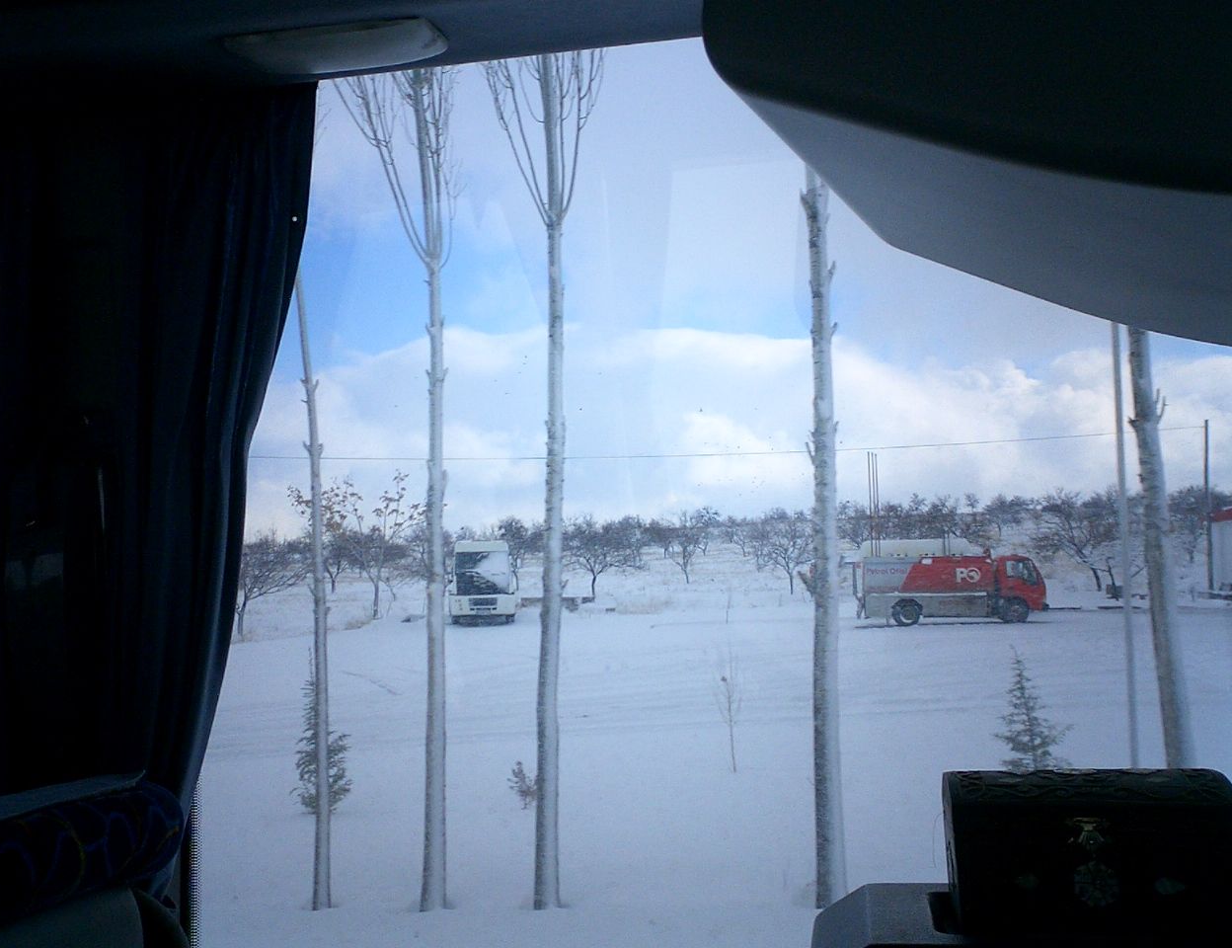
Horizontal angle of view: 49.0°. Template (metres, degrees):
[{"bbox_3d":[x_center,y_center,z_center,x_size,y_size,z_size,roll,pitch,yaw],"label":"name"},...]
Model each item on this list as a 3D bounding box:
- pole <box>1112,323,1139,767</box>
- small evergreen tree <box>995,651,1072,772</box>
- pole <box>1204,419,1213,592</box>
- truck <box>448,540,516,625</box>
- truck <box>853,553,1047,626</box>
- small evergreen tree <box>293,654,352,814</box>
[{"bbox_3d":[5.342,0.089,14.184,0.090,6.700,0.090,-1,-3,0],"label":"pole"},{"bbox_3d":[4.807,2.811,15.542,0.850,1.530,0.850,-1,-3,0],"label":"small evergreen tree"},{"bbox_3d":[28.595,1.579,65.231,0.240,8.400,0.240,-1,-3,0],"label":"pole"},{"bbox_3d":[-5.255,4.294,54.478,2.550,3.200,6.200,-1,-3,-3],"label":"truck"},{"bbox_3d":[12.048,4.147,49.468,6.600,2.600,2.200,-1,-3,-3],"label":"truck"},{"bbox_3d":[-3.190,2.784,14.646,0.630,1.660,0.630,-1,-3,0],"label":"small evergreen tree"}]

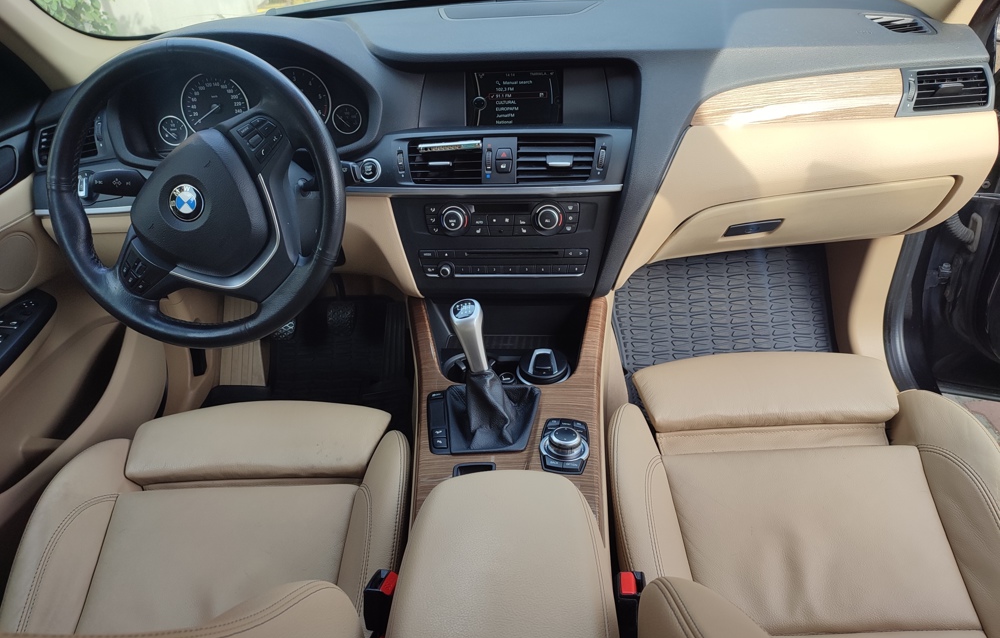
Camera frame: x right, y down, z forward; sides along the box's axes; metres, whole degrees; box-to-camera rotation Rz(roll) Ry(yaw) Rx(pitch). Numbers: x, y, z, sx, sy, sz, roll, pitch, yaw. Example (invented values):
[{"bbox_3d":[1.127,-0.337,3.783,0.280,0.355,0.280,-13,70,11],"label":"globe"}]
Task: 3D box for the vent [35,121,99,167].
[{"bbox_3d":[-0.636,-0.262,1.076,0.098,0.056,0.035,-2,17,4],"label":"vent"}]

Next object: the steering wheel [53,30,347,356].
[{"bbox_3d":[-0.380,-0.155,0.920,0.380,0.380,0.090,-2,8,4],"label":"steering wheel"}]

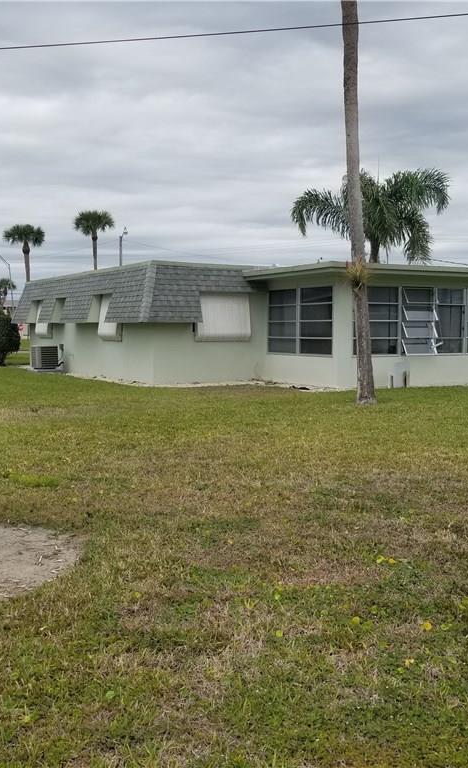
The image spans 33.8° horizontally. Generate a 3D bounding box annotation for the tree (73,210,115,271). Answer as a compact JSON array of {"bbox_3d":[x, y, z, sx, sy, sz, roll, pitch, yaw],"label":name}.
[{"bbox_3d":[-11.326,-8.665,61.505,3.100,10.590,3.100,0,5,0],"label":"tree"}]

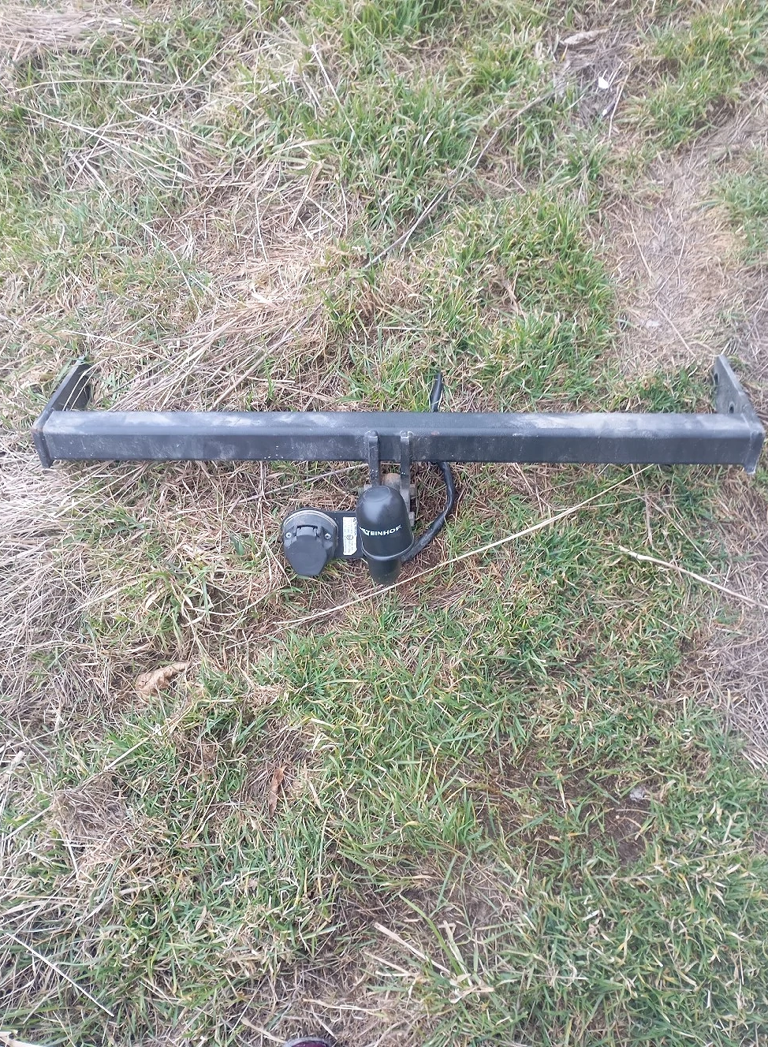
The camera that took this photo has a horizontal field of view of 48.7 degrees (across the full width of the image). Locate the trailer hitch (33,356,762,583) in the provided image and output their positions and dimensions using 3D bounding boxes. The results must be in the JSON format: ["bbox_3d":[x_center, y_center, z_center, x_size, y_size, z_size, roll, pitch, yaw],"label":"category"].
[{"bbox_3d":[0.012,-0.069,1.233,1.018,0.186,0.412,0,39,3],"label":"trailer hitch"}]

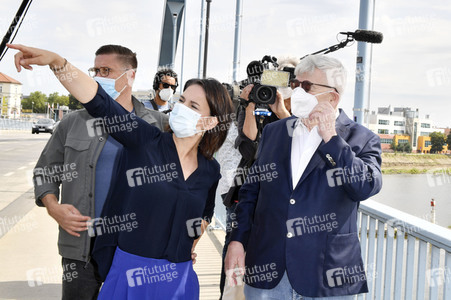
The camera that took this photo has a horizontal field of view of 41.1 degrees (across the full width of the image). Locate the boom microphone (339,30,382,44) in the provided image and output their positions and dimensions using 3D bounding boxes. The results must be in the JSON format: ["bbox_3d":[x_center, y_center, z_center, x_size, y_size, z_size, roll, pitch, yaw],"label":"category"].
[{"bbox_3d":[0.600,-0.496,2.650,0.210,0.065,0.060,4,4,30],"label":"boom microphone"}]

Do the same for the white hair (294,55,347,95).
[{"bbox_3d":[0.383,-0.300,2.420,0.210,0.170,0.180,-1,4,-38],"label":"white hair"}]

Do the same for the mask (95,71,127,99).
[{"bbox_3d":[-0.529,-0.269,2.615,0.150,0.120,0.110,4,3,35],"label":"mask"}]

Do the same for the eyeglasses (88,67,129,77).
[{"bbox_3d":[-0.511,-0.334,2.635,0.145,0.046,0.142,4,3,35],"label":"eyeglasses"}]

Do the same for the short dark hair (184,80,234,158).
[{"bbox_3d":[-0.067,-0.114,2.240,0.190,0.290,0.220,13,3,38],"label":"short dark hair"}]

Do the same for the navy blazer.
[{"bbox_3d":[0.326,0.207,2.420,0.570,0.710,0.370,4,4,25],"label":"navy blazer"}]

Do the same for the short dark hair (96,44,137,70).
[{"bbox_3d":[-0.479,-0.408,2.673,0.168,0.145,0.195,4,3,35],"label":"short dark hair"}]

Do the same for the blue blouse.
[{"bbox_3d":[-0.264,0.115,2.200,0.470,0.650,0.320,8,2,7],"label":"blue blouse"}]

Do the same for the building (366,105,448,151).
[{"bbox_3d":[67.399,-7.676,225.000,34.000,17.000,22.000,2,3,6],"label":"building"}]

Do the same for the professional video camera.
[{"bbox_3d":[0.208,-0.353,3.050,0.250,0.260,0.500,2,3,-6],"label":"professional video camera"}]

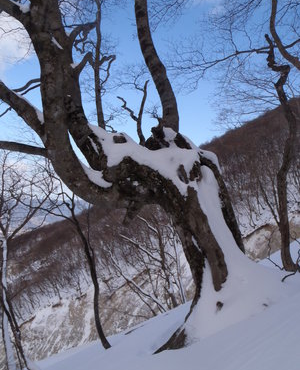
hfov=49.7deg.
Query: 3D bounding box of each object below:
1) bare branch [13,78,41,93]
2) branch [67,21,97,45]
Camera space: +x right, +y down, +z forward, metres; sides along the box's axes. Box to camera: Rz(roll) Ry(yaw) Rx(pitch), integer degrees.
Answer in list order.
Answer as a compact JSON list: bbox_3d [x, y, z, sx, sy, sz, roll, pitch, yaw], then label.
[{"bbox_3d":[-1.711,-1.384,4.500,0.400,0.220,0.200,0,-3,0],"label":"bare branch"},{"bbox_3d":[-0.897,-2.014,4.300,0.370,0.320,0.220,0,-3,0],"label":"branch"}]

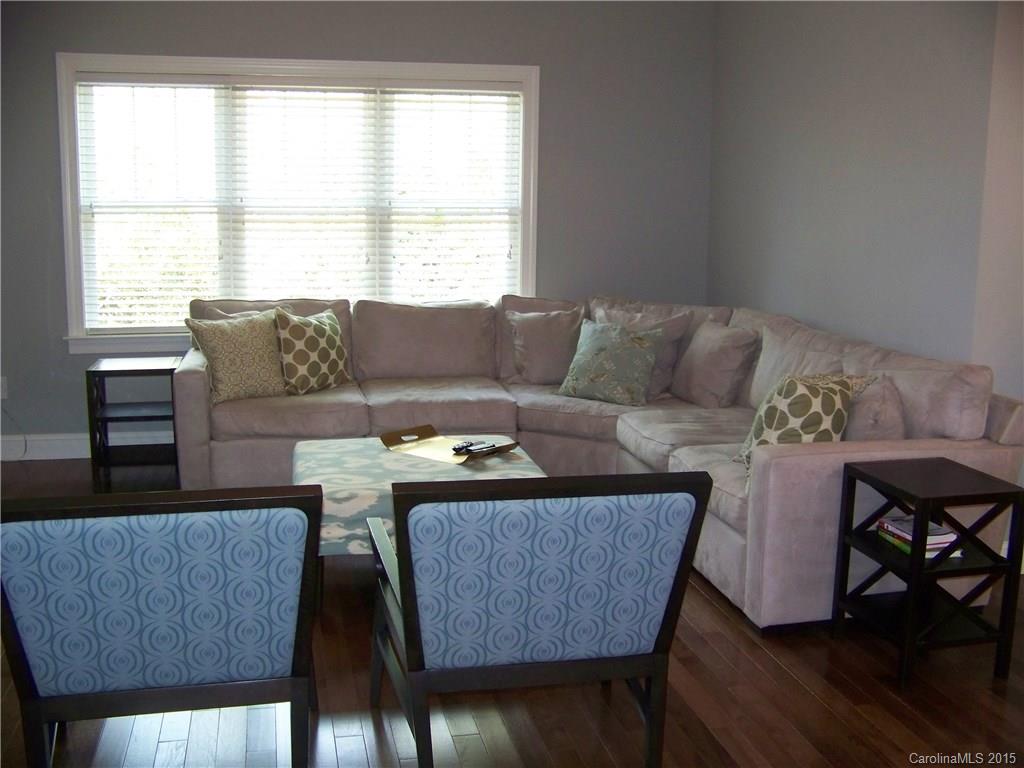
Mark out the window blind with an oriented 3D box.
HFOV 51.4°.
[{"bbox_3d":[-1.135,-0.978,6.036,2.450,1.348,0.060,-2,10,-13],"label":"window blind"}]

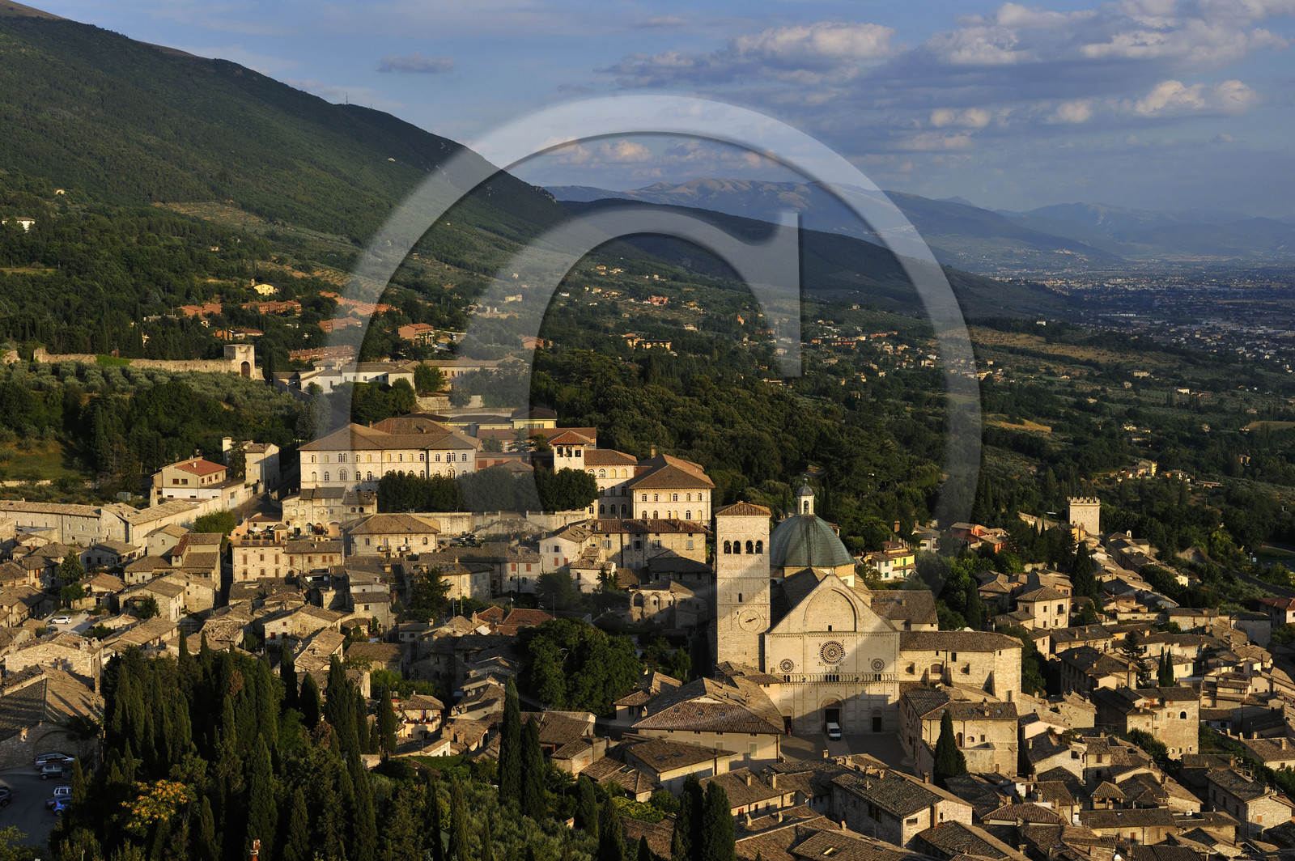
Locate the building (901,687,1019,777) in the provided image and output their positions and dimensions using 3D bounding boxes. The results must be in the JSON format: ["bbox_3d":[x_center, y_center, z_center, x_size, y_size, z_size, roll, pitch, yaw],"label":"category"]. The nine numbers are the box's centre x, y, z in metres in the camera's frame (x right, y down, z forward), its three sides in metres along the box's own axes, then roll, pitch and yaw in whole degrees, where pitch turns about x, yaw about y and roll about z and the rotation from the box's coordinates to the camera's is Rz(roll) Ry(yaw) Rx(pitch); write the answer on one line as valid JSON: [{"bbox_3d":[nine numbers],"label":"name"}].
[{"bbox_3d":[53.300,50.990,317.450,16.800,11.400,18.200,0,6,0],"label":"building"}]

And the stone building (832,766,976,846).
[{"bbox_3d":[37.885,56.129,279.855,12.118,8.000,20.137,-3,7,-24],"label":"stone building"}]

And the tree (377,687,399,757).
[{"bbox_3d":[-38.530,43.339,278.000,3.462,10.461,3.462,-1,6,-8],"label":"tree"}]

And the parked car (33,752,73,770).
[{"bbox_3d":[-64.810,36.260,205.000,4.400,1.500,1.780,-2,7,-18],"label":"parked car"}]

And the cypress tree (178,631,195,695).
[{"bbox_3d":[-55.370,28.780,224.540,2.200,9.600,2.200,0,6,0],"label":"cypress tree"}]

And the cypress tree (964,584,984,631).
[{"bbox_3d":[70.290,38.540,402.620,4.000,11.000,4.000,0,6,0],"label":"cypress tree"}]

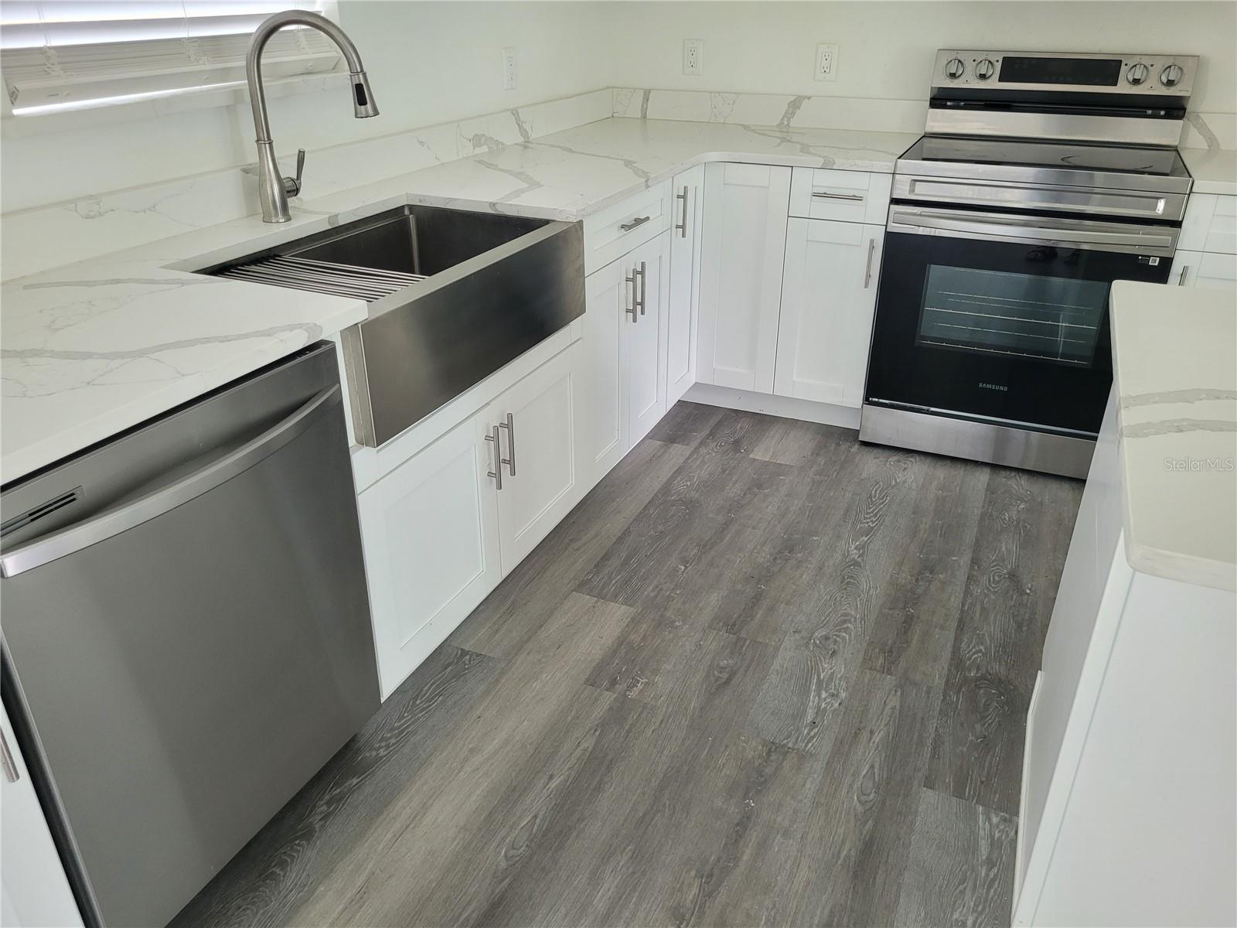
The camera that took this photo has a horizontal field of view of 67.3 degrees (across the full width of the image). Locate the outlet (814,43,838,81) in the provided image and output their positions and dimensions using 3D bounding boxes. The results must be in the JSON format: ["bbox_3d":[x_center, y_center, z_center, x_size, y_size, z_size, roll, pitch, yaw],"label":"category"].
[{"bbox_3d":[0.734,-1.416,3.282,0.074,0.119,0.012,11,29,21],"label":"outlet"}]

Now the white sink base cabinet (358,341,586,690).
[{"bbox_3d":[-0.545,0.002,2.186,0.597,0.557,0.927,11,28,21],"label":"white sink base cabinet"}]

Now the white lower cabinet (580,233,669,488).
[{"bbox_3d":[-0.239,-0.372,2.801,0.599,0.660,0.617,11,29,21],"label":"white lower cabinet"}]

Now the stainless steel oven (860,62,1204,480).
[{"bbox_3d":[1.276,-0.646,2.954,0.756,1.179,0.705,11,29,21],"label":"stainless steel oven"}]

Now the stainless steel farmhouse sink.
[{"bbox_3d":[-0.488,-0.349,2.012,0.512,0.233,0.838,11,29,21],"label":"stainless steel farmhouse sink"}]

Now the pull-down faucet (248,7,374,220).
[{"bbox_3d":[-0.634,-0.726,1.953,0.290,0.420,0.115,6,28,11],"label":"pull-down faucet"}]

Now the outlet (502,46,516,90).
[{"bbox_3d":[-0.345,-1.256,2.951,0.012,0.120,0.074,11,29,21],"label":"outlet"}]

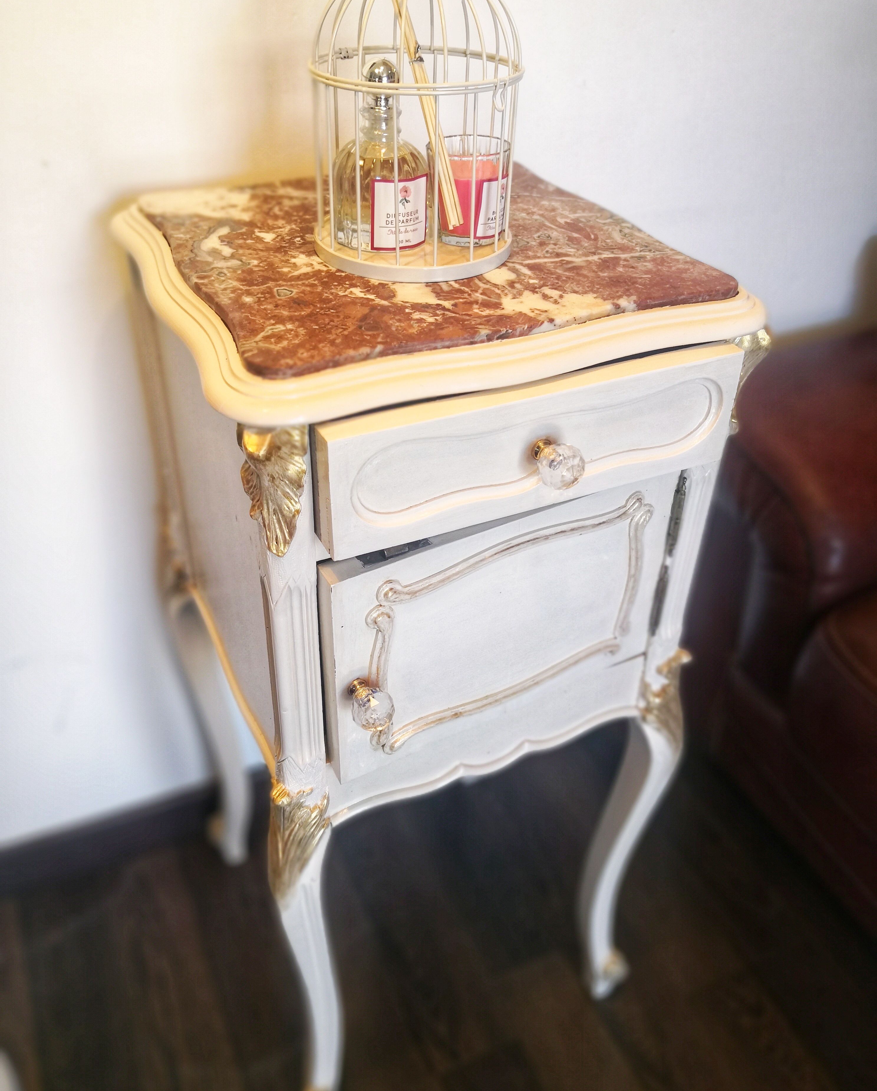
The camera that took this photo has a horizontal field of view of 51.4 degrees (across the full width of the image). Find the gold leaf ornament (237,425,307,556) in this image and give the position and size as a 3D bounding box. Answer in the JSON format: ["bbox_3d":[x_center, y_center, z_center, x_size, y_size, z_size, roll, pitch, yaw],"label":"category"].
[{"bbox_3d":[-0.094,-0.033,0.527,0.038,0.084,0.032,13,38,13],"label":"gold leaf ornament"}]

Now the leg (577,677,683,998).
[{"bbox_3d":[0.193,0.326,0.969,0.067,0.516,0.041,14,38,15],"label":"leg"}]

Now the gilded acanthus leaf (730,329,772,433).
[{"bbox_3d":[0.215,-0.109,0.646,0.032,0.084,0.038,16,39,17],"label":"gilded acanthus leaf"}]

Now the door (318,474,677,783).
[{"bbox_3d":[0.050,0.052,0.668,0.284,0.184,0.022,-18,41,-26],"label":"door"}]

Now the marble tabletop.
[{"bbox_3d":[-0.013,-0.221,0.689,0.357,0.015,0.345,-14,40,-21],"label":"marble tabletop"}]

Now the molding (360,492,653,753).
[{"bbox_3d":[0.053,0.054,0.663,0.238,0.168,0.017,-18,41,-26],"label":"molding"}]

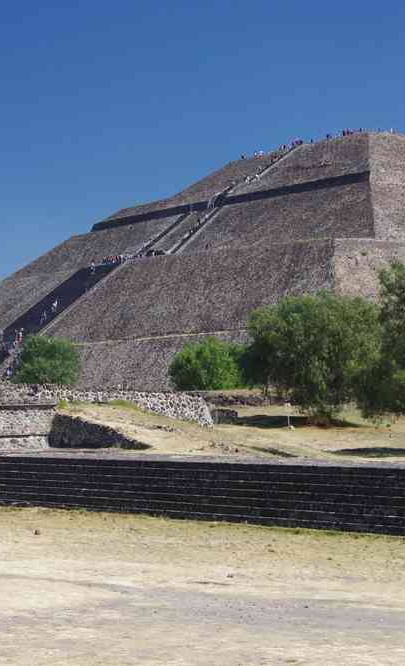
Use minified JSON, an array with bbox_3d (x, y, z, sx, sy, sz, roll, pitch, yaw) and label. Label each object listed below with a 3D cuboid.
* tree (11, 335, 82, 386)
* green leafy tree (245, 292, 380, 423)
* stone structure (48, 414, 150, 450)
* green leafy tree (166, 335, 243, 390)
[{"bbox_3d":[-11.244,2.282,127.985,5.045,4.348,4.793,0,-3,-5],"label":"tree"},{"bbox_3d":[6.690,1.540,107.997,8.149,8.006,7.742,0,-3,4],"label":"green leafy tree"},{"bbox_3d":[-4.529,4.643,82.536,1.500,1.650,8.000,2,-4,-34],"label":"stone structure"},{"bbox_3d":[0.288,2.348,127.992,5.622,4.192,5.341,0,-3,0],"label":"green leafy tree"}]

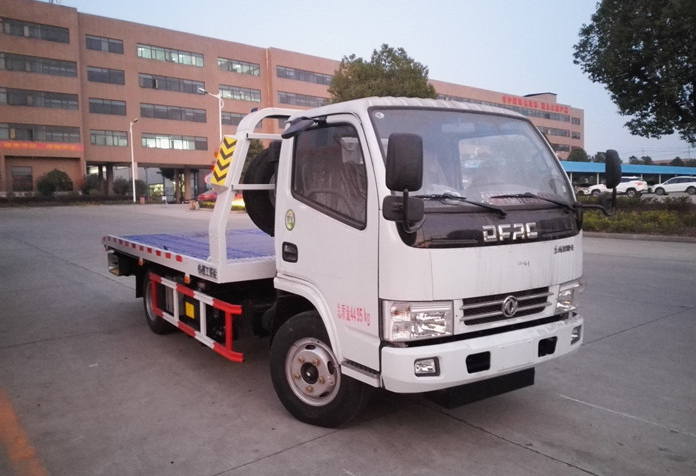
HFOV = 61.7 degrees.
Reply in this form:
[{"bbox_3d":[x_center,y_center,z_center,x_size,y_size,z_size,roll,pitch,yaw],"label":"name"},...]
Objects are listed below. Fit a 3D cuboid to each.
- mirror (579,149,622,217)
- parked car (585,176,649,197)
[{"bbox_3d":[1.682,-0.358,3.795,0.180,0.460,0.200,-4,6,-38],"label":"mirror"},{"bbox_3d":[22.226,-4.239,48.000,4.550,1.680,1.850,2,5,32],"label":"parked car"}]

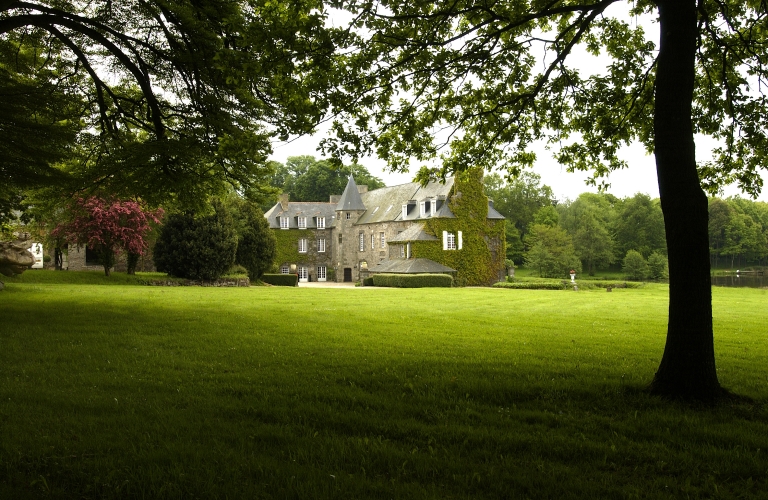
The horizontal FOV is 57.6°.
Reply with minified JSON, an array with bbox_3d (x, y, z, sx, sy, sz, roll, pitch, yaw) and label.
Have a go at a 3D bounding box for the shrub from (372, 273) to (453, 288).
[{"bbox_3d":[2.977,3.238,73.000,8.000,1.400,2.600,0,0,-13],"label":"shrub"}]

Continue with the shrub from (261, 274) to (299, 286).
[{"bbox_3d":[-12.111,3.535,81.000,4.500,1.400,1.500,0,0,-9],"label":"shrub"}]

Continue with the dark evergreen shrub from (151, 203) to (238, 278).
[{"bbox_3d":[-20.878,-0.826,77.000,9.200,8.400,8.200,0,0,-14],"label":"dark evergreen shrub"}]

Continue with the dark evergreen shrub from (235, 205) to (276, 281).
[{"bbox_3d":[-14.525,-0.791,79.000,4.900,8.600,4.800,0,0,-9],"label":"dark evergreen shrub"}]

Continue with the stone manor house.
[{"bbox_3d":[-2.000,-3.200,91.000,23.500,15.300,32.000,0,0,-25],"label":"stone manor house"}]

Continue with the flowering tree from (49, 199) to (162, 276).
[{"bbox_3d":[-29.779,-1.449,75.000,12.000,8.600,10.000,0,0,-20],"label":"flowering tree"}]

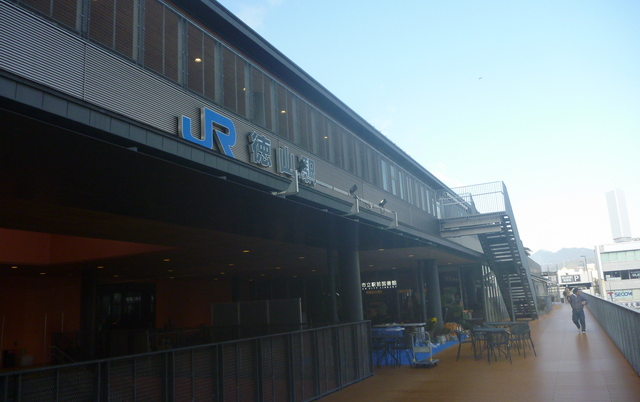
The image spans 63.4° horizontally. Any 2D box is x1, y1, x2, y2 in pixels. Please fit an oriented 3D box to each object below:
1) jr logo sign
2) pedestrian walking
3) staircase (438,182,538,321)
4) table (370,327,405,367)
[{"bbox_3d":[-1.744,-1.076,8.156,0.120,0.687,1.332,-9,-13,25],"label":"jr logo sign"},{"bbox_3d":[9.505,4.019,19.042,0.580,1.640,0.420,-9,-13,25],"label":"pedestrian walking"},{"bbox_3d":[8.825,3.191,26.176,2.800,6.150,10.900,-9,-13,25],"label":"staircase"},{"bbox_3d":[1.698,3.707,13.015,0.680,0.760,0.680,-9,-13,25],"label":"table"}]

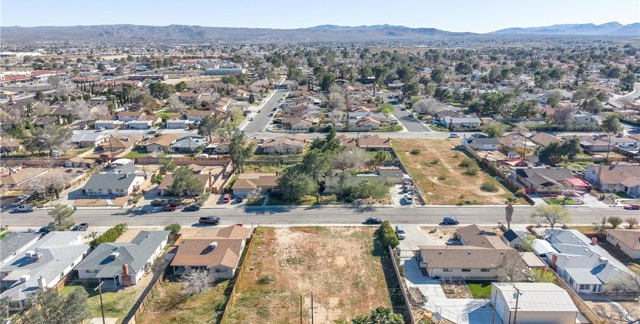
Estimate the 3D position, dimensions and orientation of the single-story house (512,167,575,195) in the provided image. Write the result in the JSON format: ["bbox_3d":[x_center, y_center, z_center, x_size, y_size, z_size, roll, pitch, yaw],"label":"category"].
[{"bbox_3d":[80.688,5.943,156.016,18.400,4.400,19.000,0,16,0],"label":"single-story house"}]

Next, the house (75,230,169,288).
[{"bbox_3d":[-43.110,20.470,98.470,14.030,4.330,20.110,0,16,0],"label":"house"}]

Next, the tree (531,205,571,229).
[{"bbox_3d":[60.592,14.777,116.831,9.400,6.100,9.400,0,15,0],"label":"tree"}]

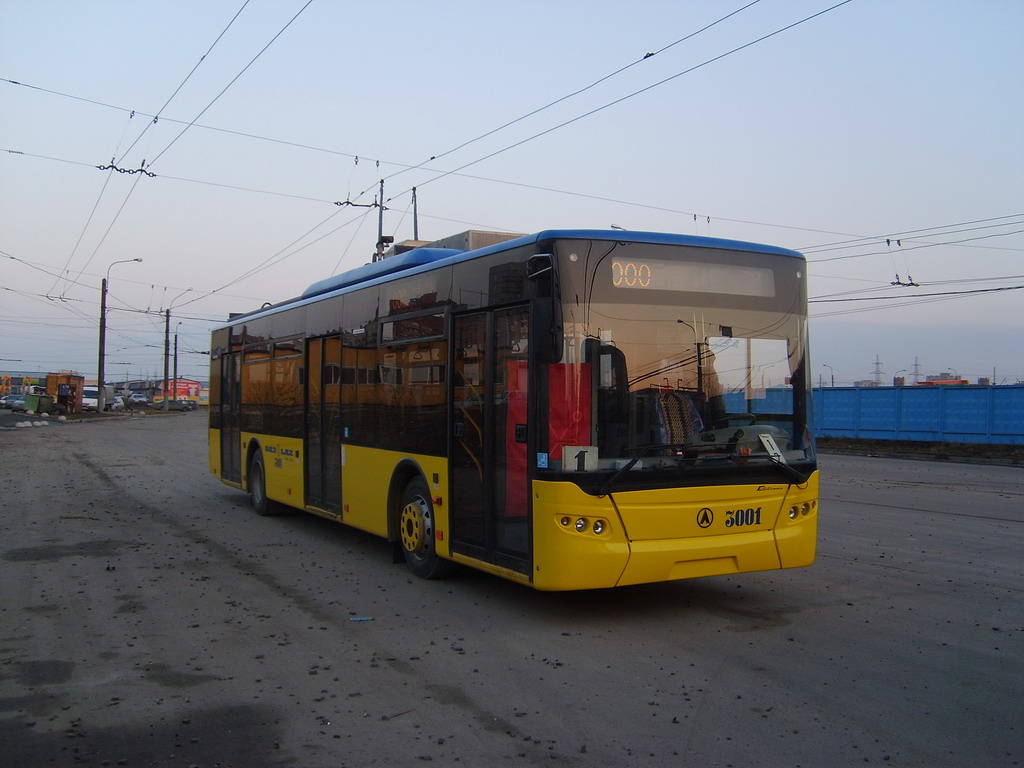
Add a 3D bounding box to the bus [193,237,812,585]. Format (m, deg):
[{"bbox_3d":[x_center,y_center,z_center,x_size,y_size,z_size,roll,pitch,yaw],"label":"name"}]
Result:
[{"bbox_3d":[-1.228,0.210,12.876,2.560,3.250,11.650,1,-1,-28],"label":"bus"}]

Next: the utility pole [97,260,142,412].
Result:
[{"bbox_3d":[-27.980,-3.466,74.000,3.050,11.000,0.450,0,-1,-6],"label":"utility pole"}]

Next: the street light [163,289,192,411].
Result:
[{"bbox_3d":[-31.337,-3.232,97.000,2.750,11.400,0.450,0,-1,-6],"label":"street light"}]

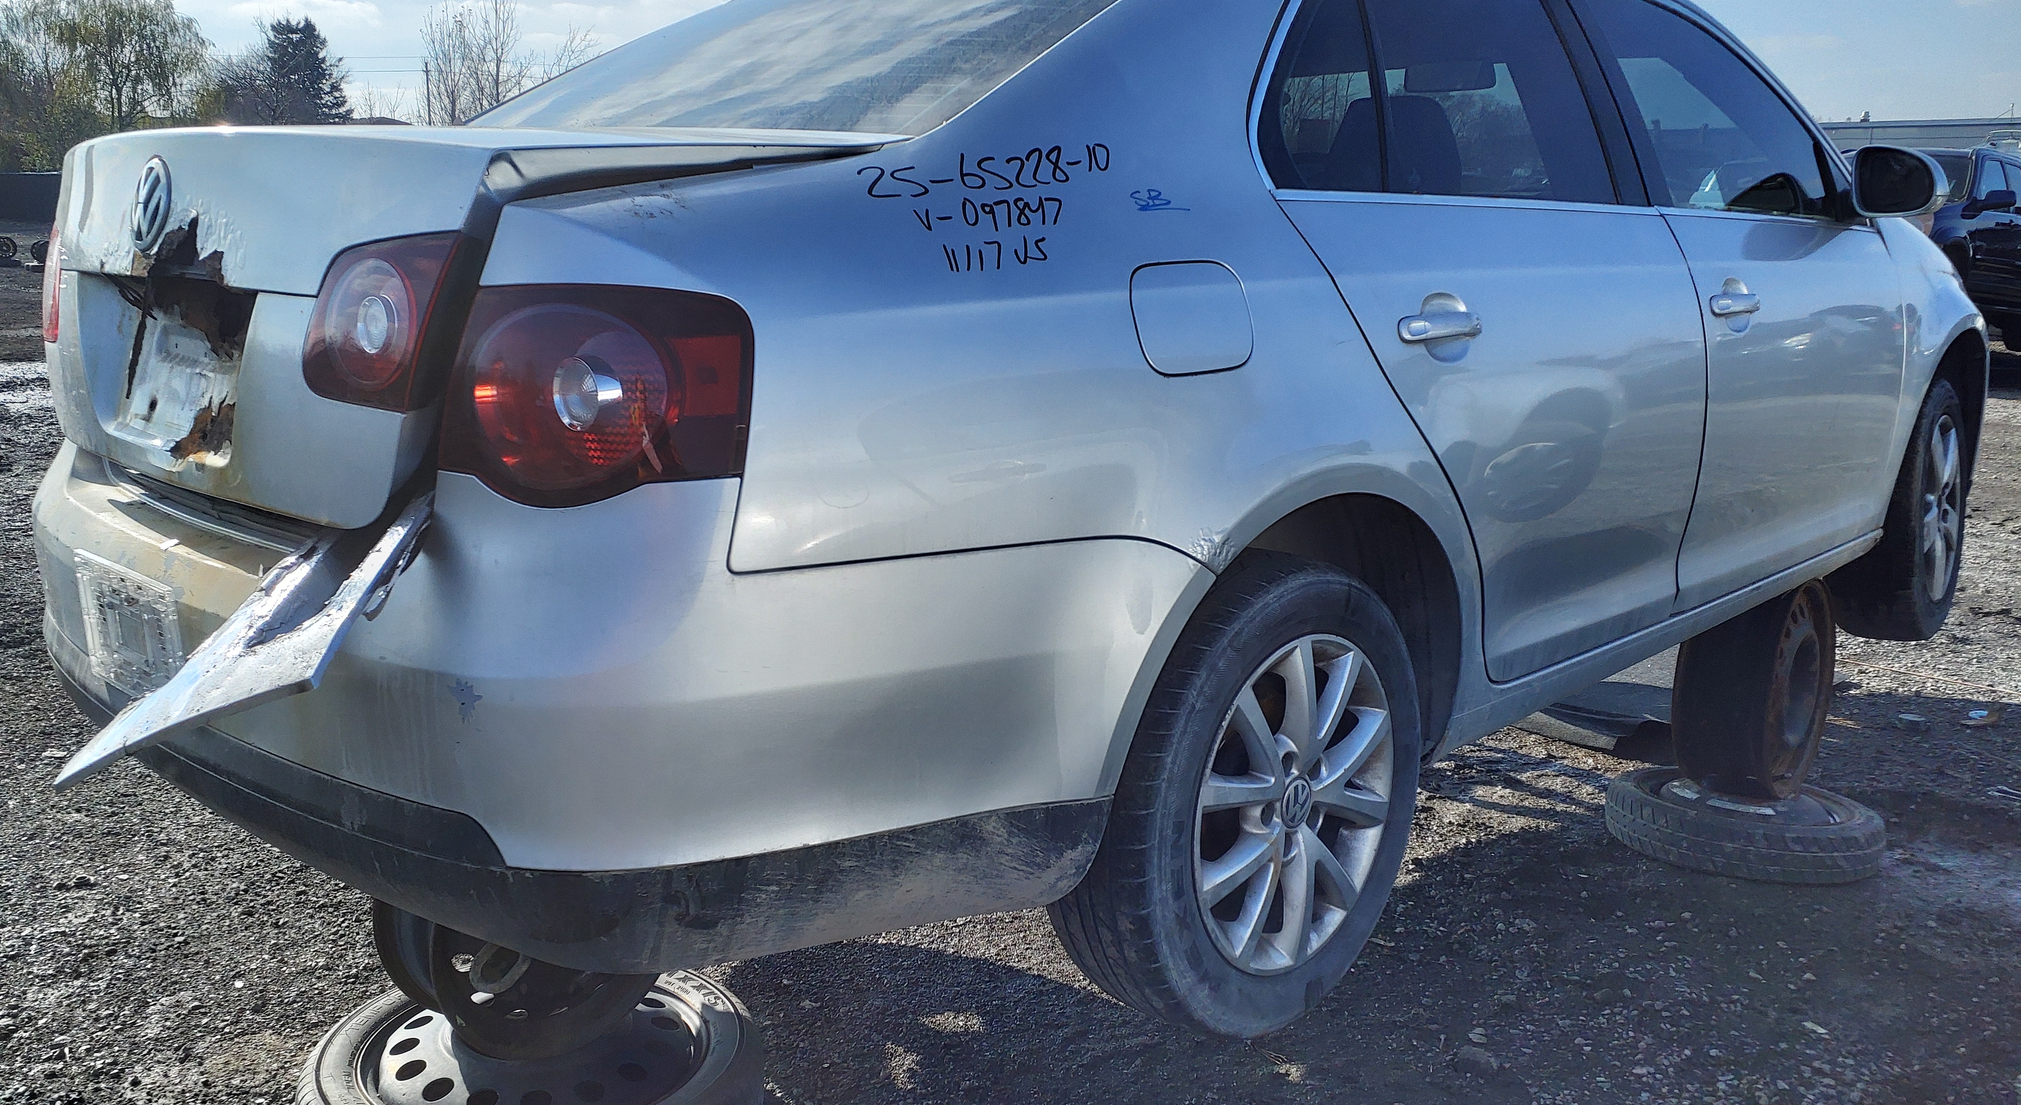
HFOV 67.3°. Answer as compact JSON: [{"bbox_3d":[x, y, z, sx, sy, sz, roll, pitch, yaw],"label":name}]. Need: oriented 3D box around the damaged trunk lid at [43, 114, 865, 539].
[{"bbox_3d":[-0.767,-0.314,1.874,0.580,0.410,1.320,-12,17,-43],"label":"damaged trunk lid"}]

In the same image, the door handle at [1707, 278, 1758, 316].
[{"bbox_3d":[1.226,-0.432,2.568,0.180,0.050,0.050,-12,17,-43],"label":"door handle"}]

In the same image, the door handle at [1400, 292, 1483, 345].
[{"bbox_3d":[0.545,-0.295,1.923,0.180,0.050,0.050,-12,17,-43],"label":"door handle"}]

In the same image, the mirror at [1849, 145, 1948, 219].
[{"bbox_3d":[1.746,-0.727,2.982,0.120,0.145,0.185,-12,17,-43],"label":"mirror"}]

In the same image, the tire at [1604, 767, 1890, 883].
[{"bbox_3d":[1.665,0.616,3.460,0.580,0.140,0.580,-7,13,-44],"label":"tire"}]

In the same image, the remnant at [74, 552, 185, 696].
[{"bbox_3d":[-1.002,0.084,1.724,0.020,0.155,0.305,-12,17,-43],"label":"remnant"}]

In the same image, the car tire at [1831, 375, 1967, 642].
[{"bbox_3d":[2.189,-0.107,3.746,0.205,0.632,0.632,4,12,42],"label":"car tire"}]

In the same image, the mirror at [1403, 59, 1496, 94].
[{"bbox_3d":[0.992,-1.076,3.428,0.045,0.070,0.240,-9,15,-35],"label":"mirror"}]

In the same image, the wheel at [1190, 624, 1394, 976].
[{"bbox_3d":[0.326,0.319,2.026,0.440,0.440,0.170,-12,15,-43],"label":"wheel"}]

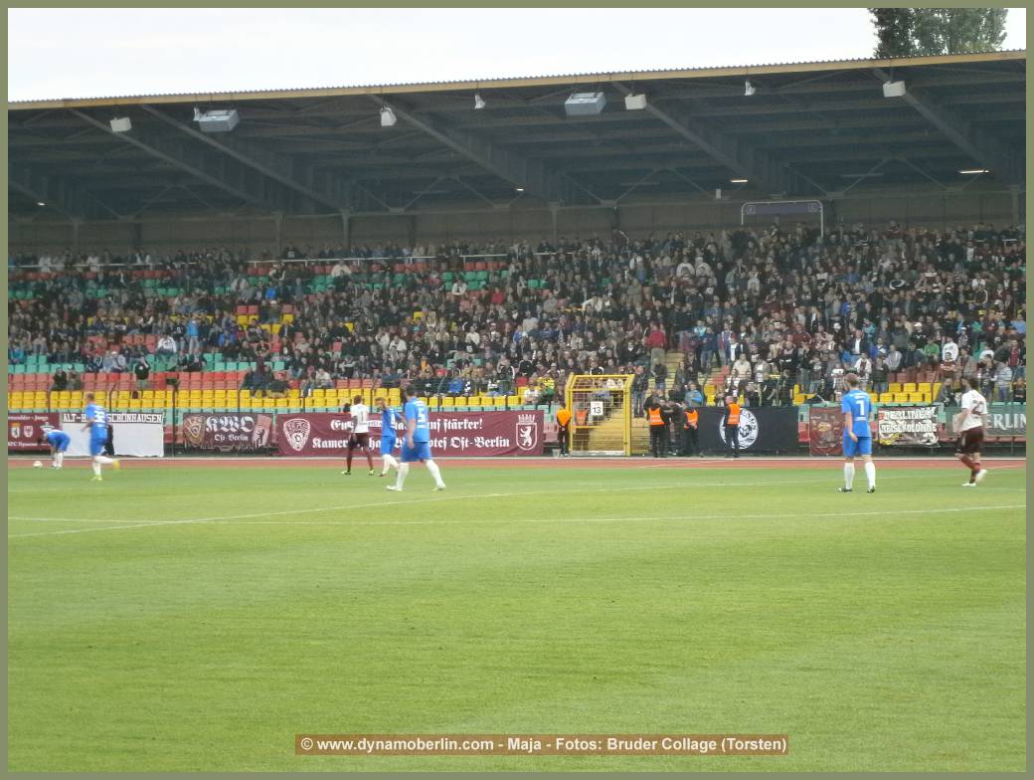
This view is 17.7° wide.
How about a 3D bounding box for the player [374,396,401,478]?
[{"bbox_3d":[-2.741,0.999,70.572,0.500,1.698,0.460,-1,0,30],"label":"player"}]

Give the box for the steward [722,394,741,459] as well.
[{"bbox_3d":[6.278,1.076,96.790,0.480,1.817,0.360,0,0,-27],"label":"steward"}]

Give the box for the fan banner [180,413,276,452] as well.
[{"bbox_3d":[-9.228,1.358,106.129,3.292,1.255,0.050,0,0,24],"label":"fan banner"}]

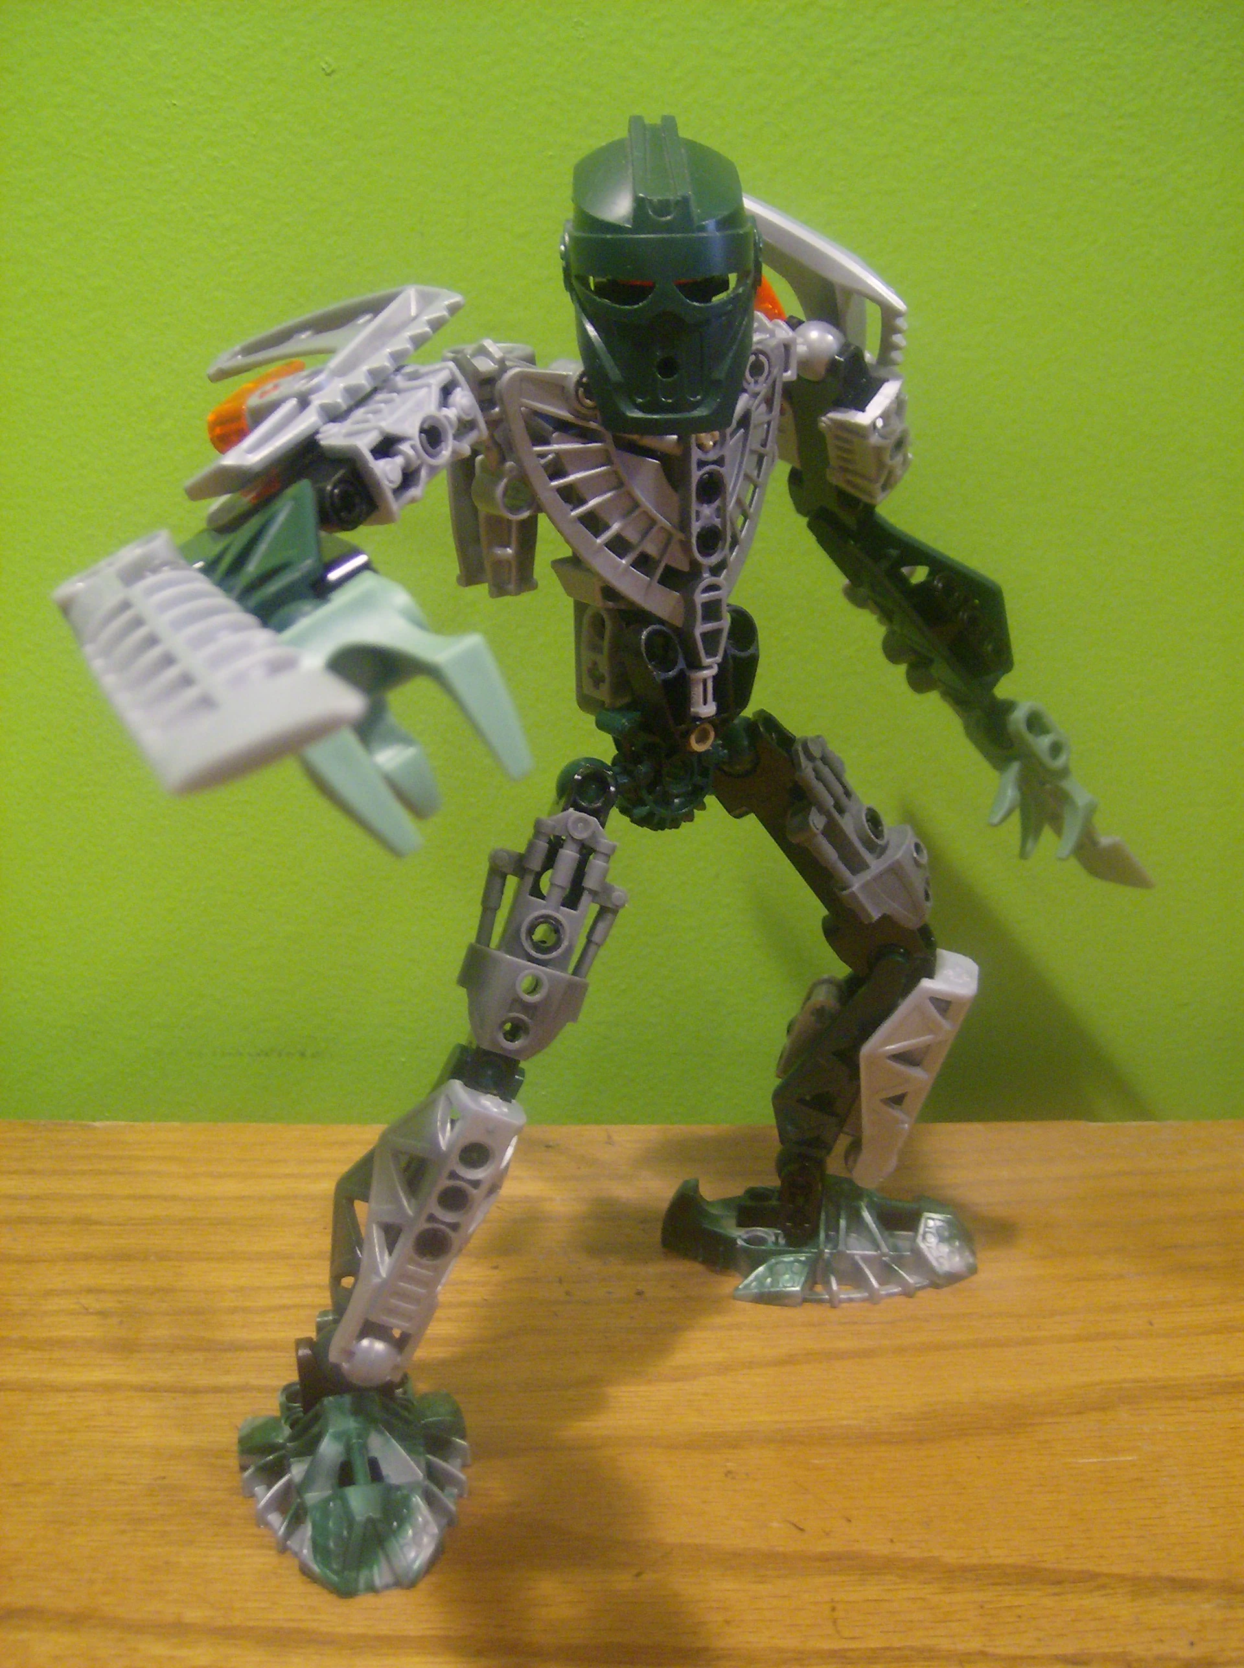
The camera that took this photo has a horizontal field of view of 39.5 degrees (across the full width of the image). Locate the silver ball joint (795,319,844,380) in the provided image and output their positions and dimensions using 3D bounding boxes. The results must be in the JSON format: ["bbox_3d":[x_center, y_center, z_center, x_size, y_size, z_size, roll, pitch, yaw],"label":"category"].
[{"bbox_3d":[0.032,-0.080,0.287,0.010,0.010,0.010,0,12,0],"label":"silver ball joint"}]

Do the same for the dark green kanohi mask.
[{"bbox_3d":[0.006,-0.082,0.255,0.030,0.046,0.029,-3,20,-1],"label":"dark green kanohi mask"}]

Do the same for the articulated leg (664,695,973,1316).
[{"bbox_3d":[0.038,0.034,0.329,0.065,0.126,0.078,1,12,7],"label":"articulated leg"}]

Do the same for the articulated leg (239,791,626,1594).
[{"bbox_3d":[-0.032,0.050,0.280,0.062,0.116,0.065,-3,12,-13],"label":"articulated leg"}]

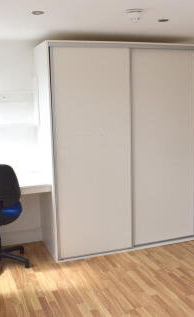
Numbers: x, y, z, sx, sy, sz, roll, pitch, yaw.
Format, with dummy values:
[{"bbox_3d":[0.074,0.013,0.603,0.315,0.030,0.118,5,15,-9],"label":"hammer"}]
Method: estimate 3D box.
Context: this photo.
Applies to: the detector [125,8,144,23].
[{"bbox_3d":[0.253,-0.983,2.456,0.120,0.060,0.120,-5,10,-20],"label":"detector"}]

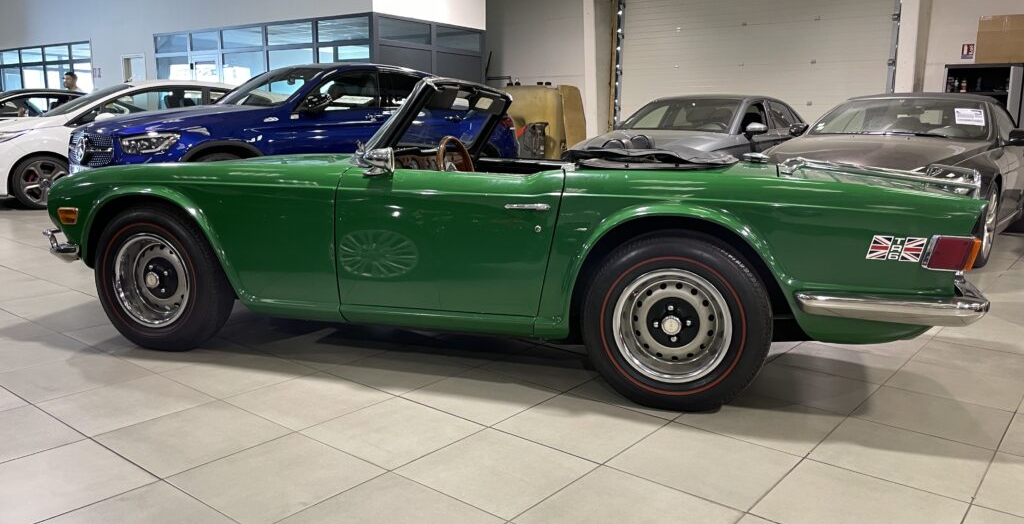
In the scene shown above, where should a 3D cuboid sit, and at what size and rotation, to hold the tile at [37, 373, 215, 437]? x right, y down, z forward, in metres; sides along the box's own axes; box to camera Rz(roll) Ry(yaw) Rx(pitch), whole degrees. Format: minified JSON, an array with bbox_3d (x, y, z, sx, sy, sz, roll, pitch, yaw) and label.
[{"bbox_3d":[-1.371,0.508,2.757,0.447,0.010,0.447,9,13,38],"label":"tile"}]

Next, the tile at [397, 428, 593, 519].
[{"bbox_3d":[-0.042,0.613,2.271,0.447,0.010,0.447,9,13,38],"label":"tile"}]

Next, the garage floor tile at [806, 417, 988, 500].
[{"bbox_3d":[1.226,0.613,2.422,0.445,0.010,0.445,9,13,38],"label":"garage floor tile"}]

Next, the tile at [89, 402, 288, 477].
[{"bbox_3d":[-1.020,0.561,2.480,0.447,0.010,0.447,9,13,38],"label":"tile"}]

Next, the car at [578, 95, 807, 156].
[{"bbox_3d":[2.390,-1.367,9.582,1.810,1.420,4.550,9,13,37],"label":"car"}]

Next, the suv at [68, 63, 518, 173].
[{"bbox_3d":[-1.962,-1.267,8.139,4.730,1.600,1.900,-9,14,-43],"label":"suv"}]

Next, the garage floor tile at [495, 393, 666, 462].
[{"bbox_3d":[0.237,0.556,2.614,0.447,0.010,0.447,9,13,38],"label":"garage floor tile"}]

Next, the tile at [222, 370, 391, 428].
[{"bbox_3d":[-0.740,0.508,2.839,0.445,0.010,0.445,9,13,38],"label":"tile"}]

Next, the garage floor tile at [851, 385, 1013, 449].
[{"bbox_3d":[1.504,0.550,2.750,0.447,0.010,0.447,9,13,38],"label":"garage floor tile"}]

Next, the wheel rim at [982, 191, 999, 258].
[{"bbox_3d":[3.503,-0.293,5.798,0.200,0.510,0.510,9,13,39],"label":"wheel rim"}]

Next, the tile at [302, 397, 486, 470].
[{"bbox_3d":[-0.389,0.559,2.547,0.447,0.010,0.447,9,13,38],"label":"tile"}]

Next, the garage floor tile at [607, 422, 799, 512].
[{"bbox_3d":[0.593,0.615,2.353,0.445,0.010,0.445,9,13,38],"label":"garage floor tile"}]

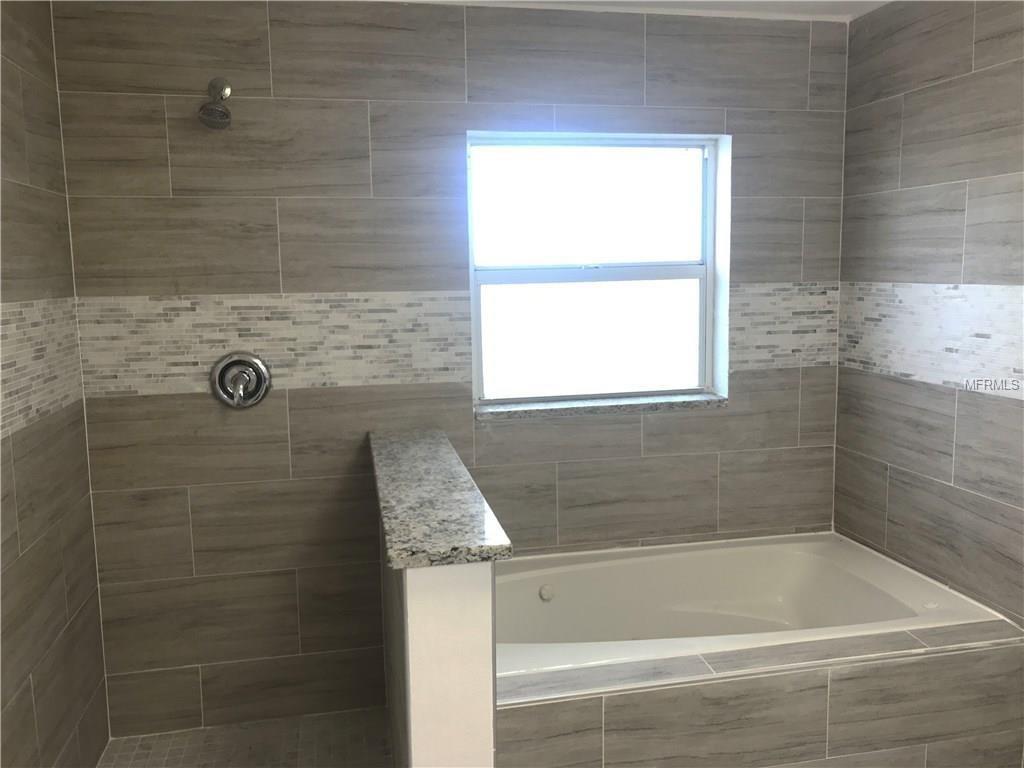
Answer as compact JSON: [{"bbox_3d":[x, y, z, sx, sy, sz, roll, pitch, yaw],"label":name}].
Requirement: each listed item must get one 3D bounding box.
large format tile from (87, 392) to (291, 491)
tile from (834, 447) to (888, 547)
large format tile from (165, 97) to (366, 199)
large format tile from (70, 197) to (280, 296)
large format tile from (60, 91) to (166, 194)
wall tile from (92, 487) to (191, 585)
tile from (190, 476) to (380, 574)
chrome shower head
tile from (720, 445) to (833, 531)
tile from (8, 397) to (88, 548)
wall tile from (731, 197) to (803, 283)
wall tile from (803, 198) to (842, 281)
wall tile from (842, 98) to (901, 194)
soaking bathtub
[{"bbox_3d":[-1.036,0.181,2.676,0.614,0.302,0.010,-2,8,-11],"label":"large format tile"},{"bbox_3d":[1.245,0.396,2.961,0.010,0.295,0.309,-2,7,-11],"label":"tile"},{"bbox_3d":[-0.745,-0.734,2.576,0.602,0.298,0.010,-2,7,-11],"label":"large format tile"},{"bbox_3d":[-1.048,-0.430,2.597,0.610,0.302,0.010,-2,8,-11],"label":"large format tile"},{"bbox_3d":[-1.206,-0.726,2.526,0.297,0.302,0.010,-2,8,-11],"label":"large format tile"},{"bbox_3d":[-1.179,0.485,2.659,0.287,0.299,0.012,-2,8,-12],"label":"wall tile"},{"bbox_3d":[-0.732,0.461,2.722,0.601,0.295,0.010,-2,7,-11],"label":"tile"},{"bbox_3d":[-0.873,-0.837,2.447,0.092,0.171,0.164,-2,7,-11],"label":"chrome shower head"},{"bbox_3d":[0.989,0.392,3.103,0.463,0.299,0.012,-2,8,-12],"label":"tile"},{"bbox_3d":[-1.258,0.226,2.277,0.010,0.294,0.589,-2,7,-11],"label":"tile"},{"bbox_3d":[0.907,-0.507,2.946,0.277,0.297,0.010,-2,7,-11],"label":"wall tile"},{"bbox_3d":[1.138,-0.524,3.040,0.151,0.302,0.010,-2,8,-11],"label":"wall tile"},{"bbox_3d":[1.246,-0.810,2.861,0.010,0.302,0.308,-3,8,-12],"label":"wall tile"},{"bbox_3d":[0.561,0.856,2.596,1.504,0.453,0.851,-2,7,-11],"label":"soaking bathtub"}]

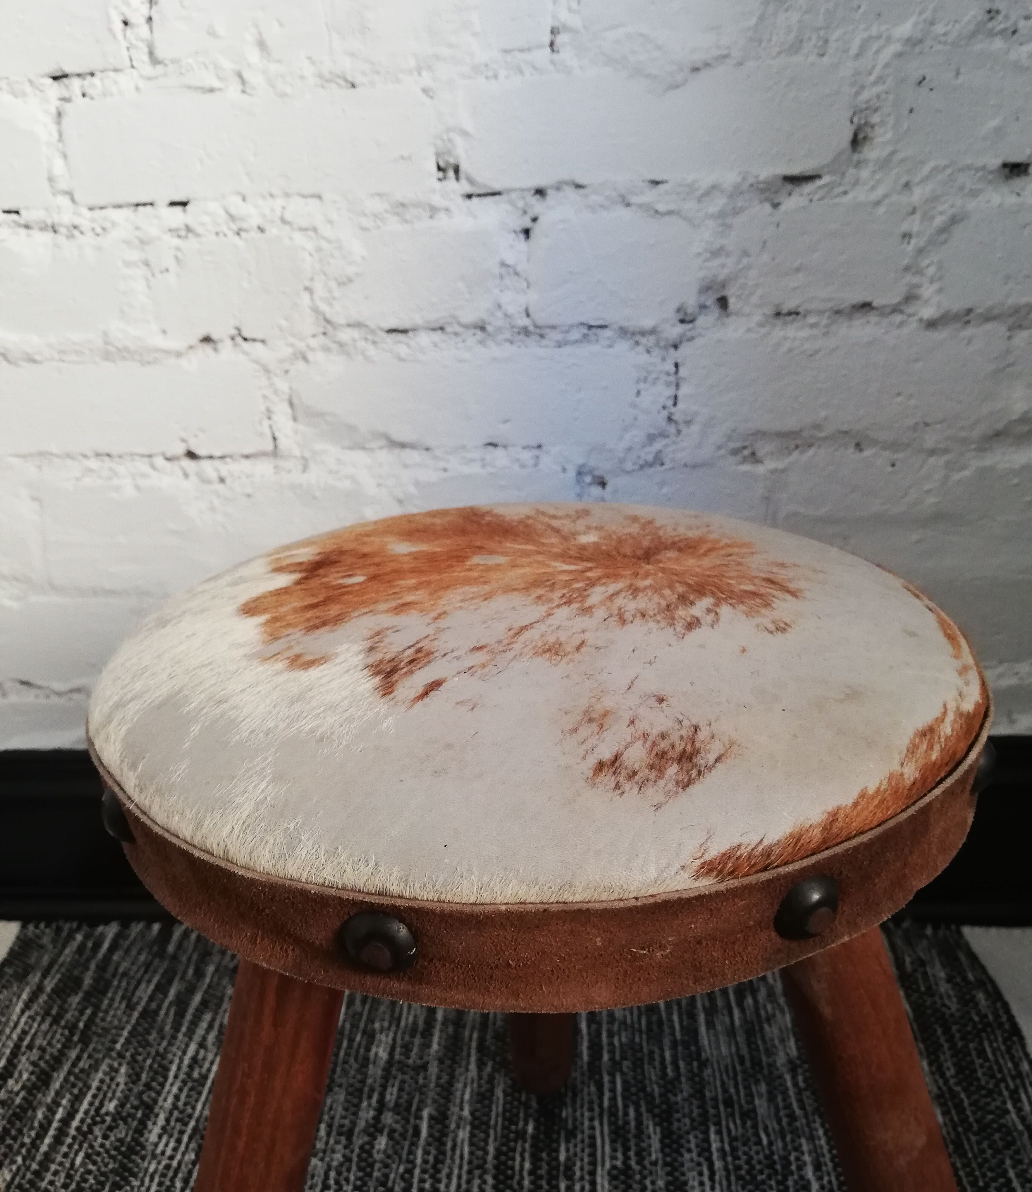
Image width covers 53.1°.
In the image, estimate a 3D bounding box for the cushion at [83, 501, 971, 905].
[{"bbox_3d":[0.006,0.008,0.325,0.262,0.036,0.262,-3,22,0],"label":"cushion"}]

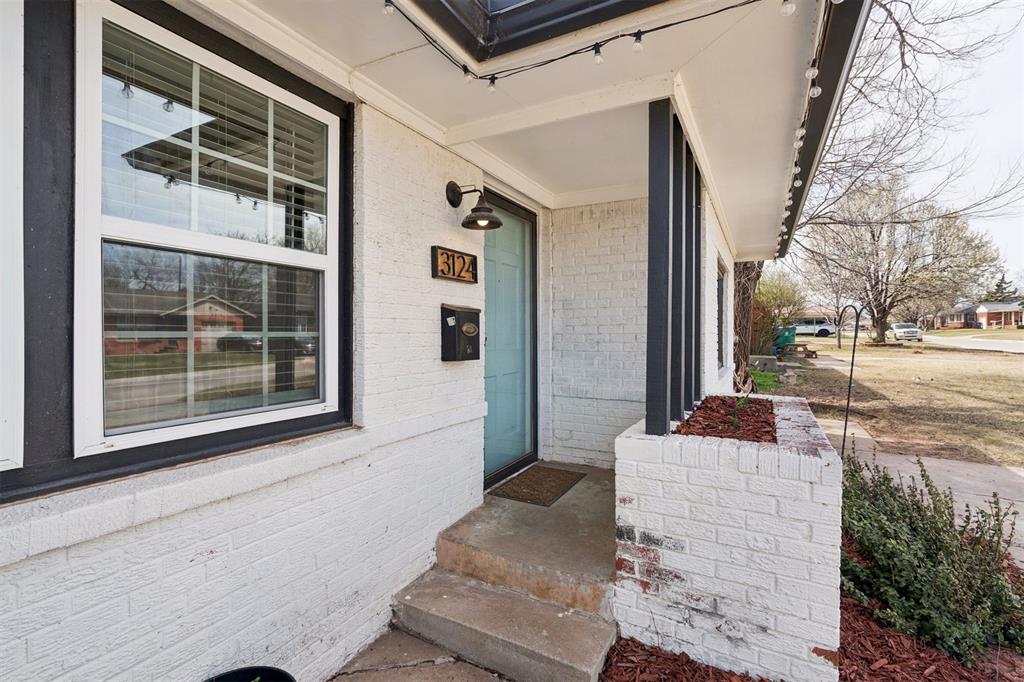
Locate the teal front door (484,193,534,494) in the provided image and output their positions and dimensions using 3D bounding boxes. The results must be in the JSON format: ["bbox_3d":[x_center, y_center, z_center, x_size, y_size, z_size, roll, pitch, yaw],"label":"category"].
[{"bbox_3d":[-0.026,-0.002,3.409,0.065,2.045,0.945,1,1,29],"label":"teal front door"}]

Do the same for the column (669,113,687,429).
[{"bbox_3d":[0.858,-0.347,2.400,0.089,1.522,0.090,1,1,29],"label":"column"}]

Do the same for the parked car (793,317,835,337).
[{"bbox_3d":[29.760,-1.297,45.930,4.650,1.680,1.880,1,1,29],"label":"parked car"}]

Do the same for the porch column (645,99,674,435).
[{"bbox_3d":[0.669,-0.322,2.057,0.089,1.482,0.090,1,1,29],"label":"porch column"}]

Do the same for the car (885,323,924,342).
[{"bbox_3d":[40.090,-0.899,46.779,1.980,1.880,5.700,1,1,29],"label":"car"}]

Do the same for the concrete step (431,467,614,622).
[{"bbox_3d":[0.386,1.130,2.911,1.015,0.178,1.558,1,1,29],"label":"concrete step"}]

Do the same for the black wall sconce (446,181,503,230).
[{"bbox_3d":[-0.197,-0.780,2.535,0.300,0.270,0.230,1,1,29],"label":"black wall sconce"}]

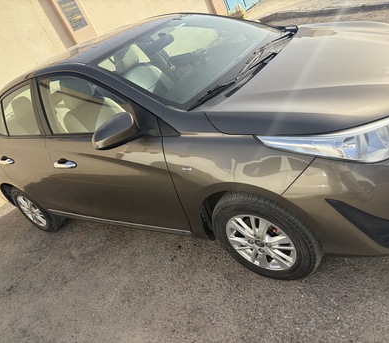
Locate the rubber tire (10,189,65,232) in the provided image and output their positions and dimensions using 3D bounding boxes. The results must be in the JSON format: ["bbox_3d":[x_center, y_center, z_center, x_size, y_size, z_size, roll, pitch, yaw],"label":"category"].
[{"bbox_3d":[-1.607,0.367,3.499,0.590,0.590,0.190,-1,35,38],"label":"rubber tire"}]

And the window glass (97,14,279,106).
[{"bbox_3d":[0.022,-0.848,2.259,0.820,0.120,1.330,23,47,20],"label":"window glass"}]

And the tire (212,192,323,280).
[{"bbox_3d":[0.393,0.347,1.917,0.590,0.590,0.190,-1,35,38],"label":"tire"}]

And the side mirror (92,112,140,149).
[{"bbox_3d":[-0.390,-0.200,1.765,0.170,0.160,0.220,-1,35,38],"label":"side mirror"}]

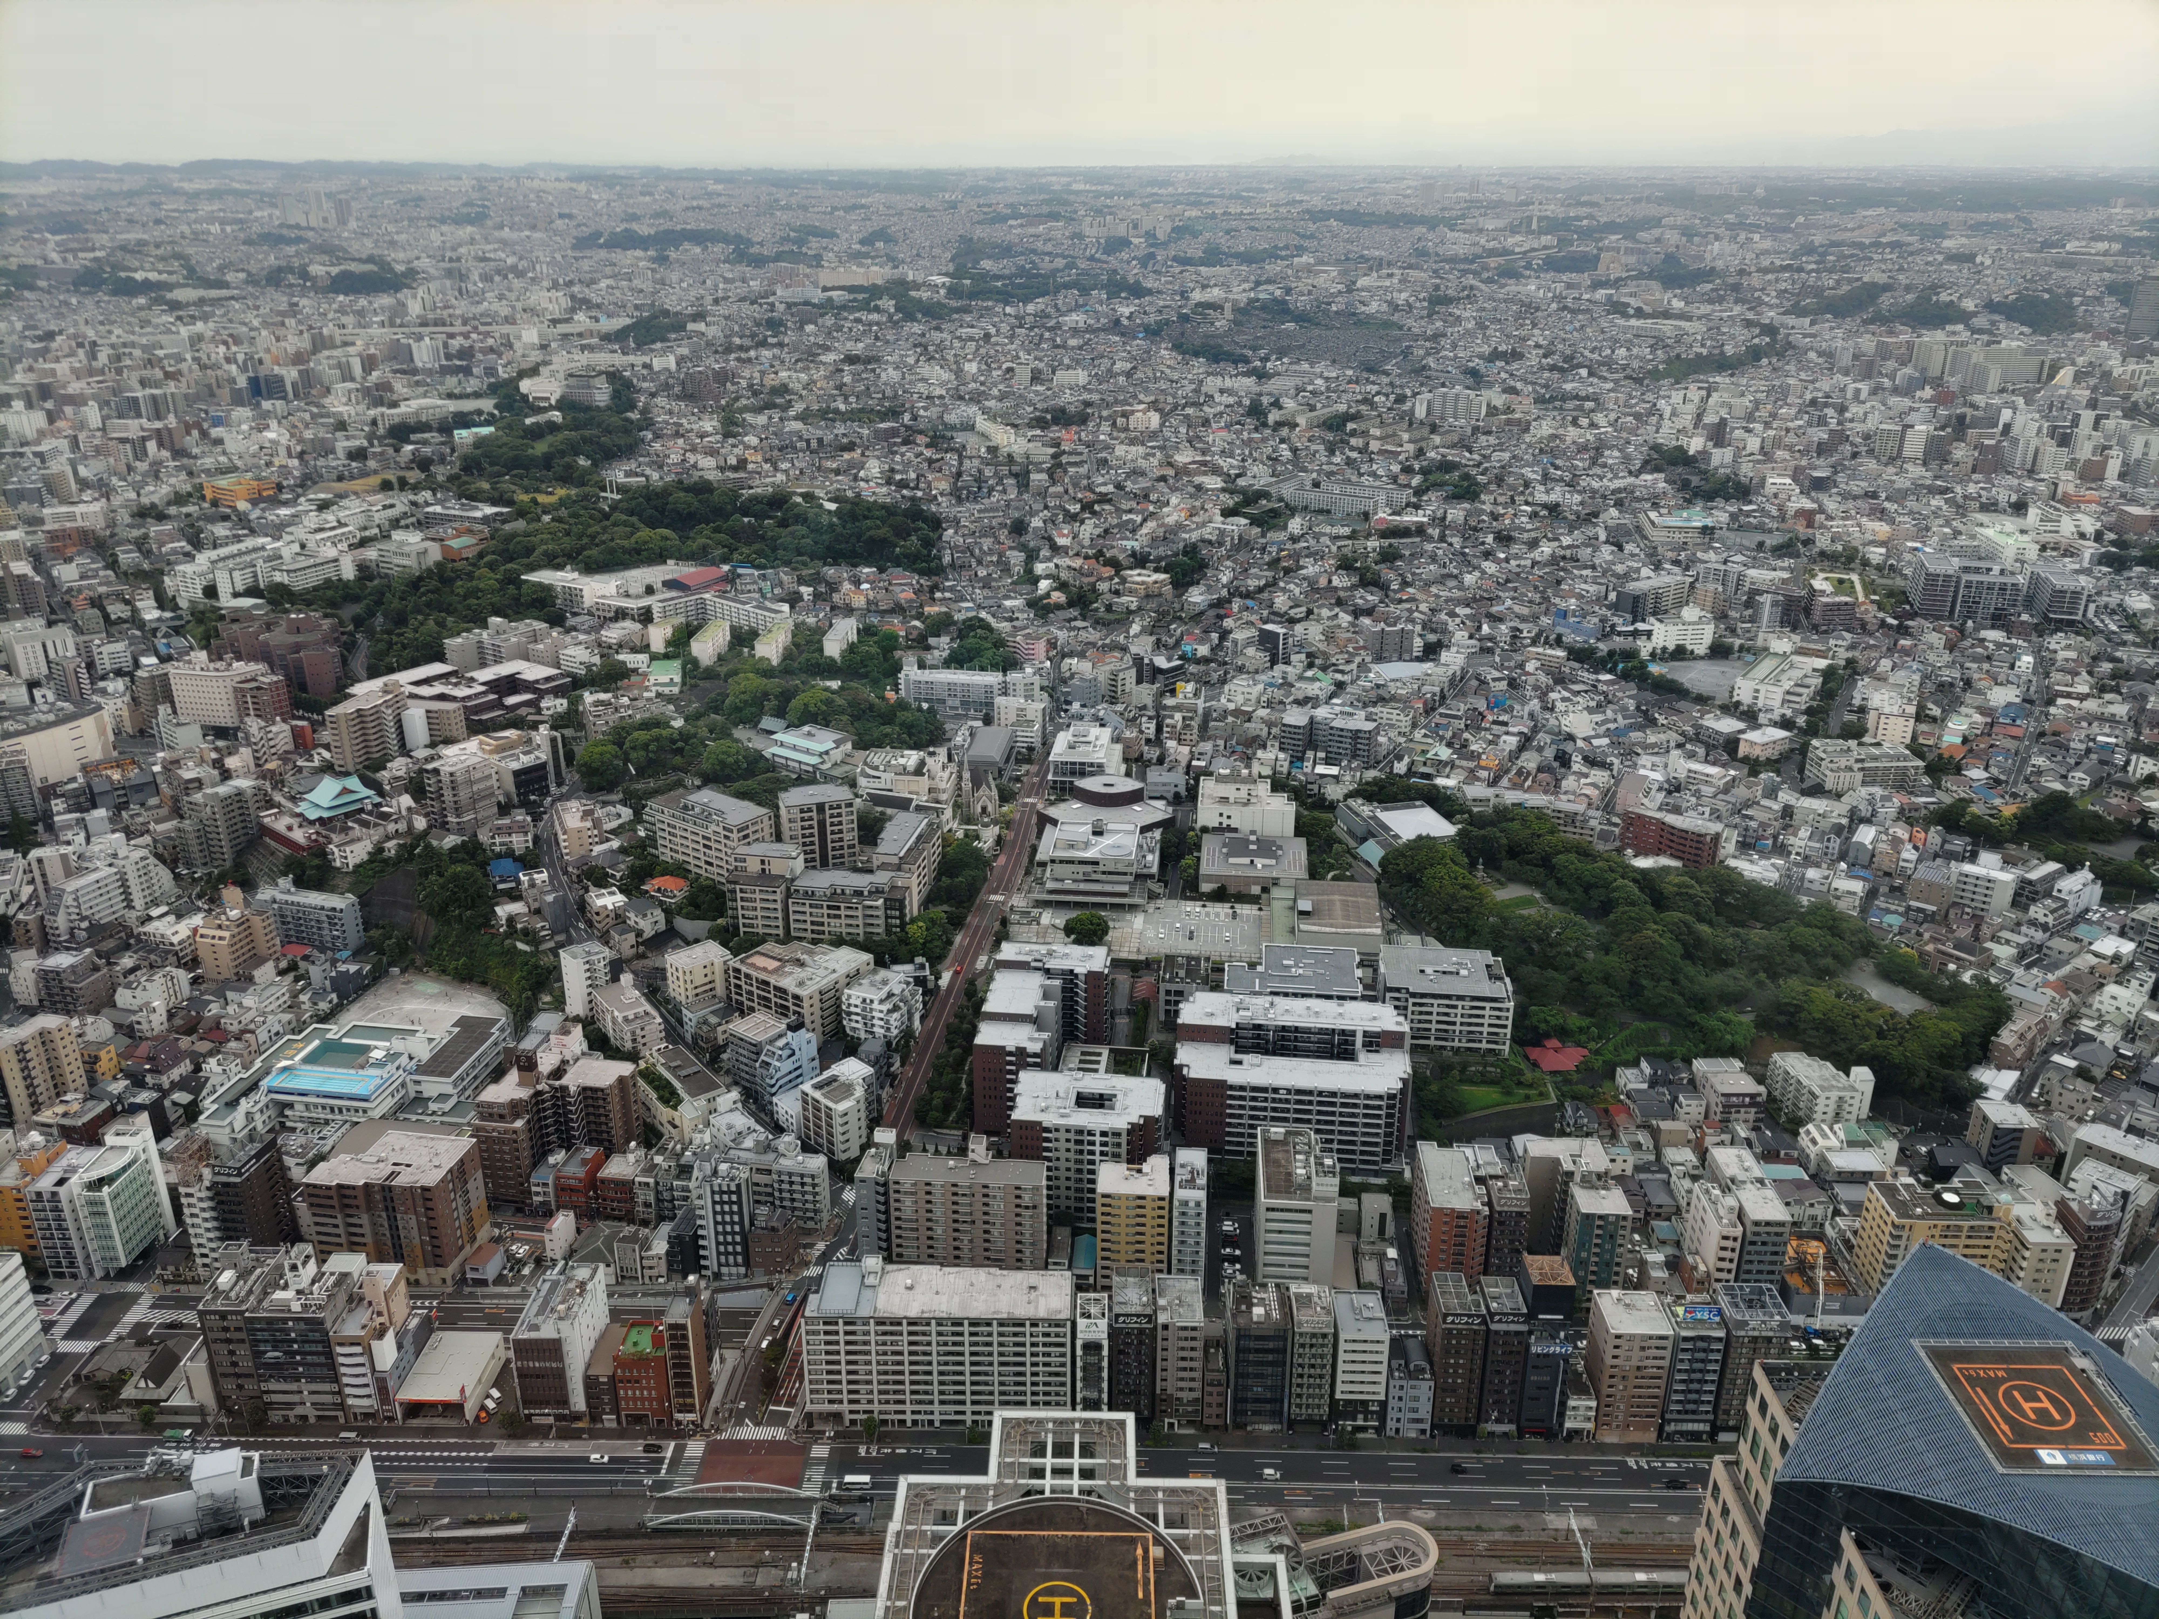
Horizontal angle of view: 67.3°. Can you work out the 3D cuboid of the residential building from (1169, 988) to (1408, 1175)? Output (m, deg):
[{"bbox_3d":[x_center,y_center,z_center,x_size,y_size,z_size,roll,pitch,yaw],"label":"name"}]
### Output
[{"bbox_3d":[62.510,80.000,475.920,65.670,32.500,38.500,2,22,6],"label":"residential building"}]

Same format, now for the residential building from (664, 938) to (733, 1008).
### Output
[{"bbox_3d":[-126.070,55.080,537.860,16.770,14.940,13.560,-16,27,-34],"label":"residential building"}]

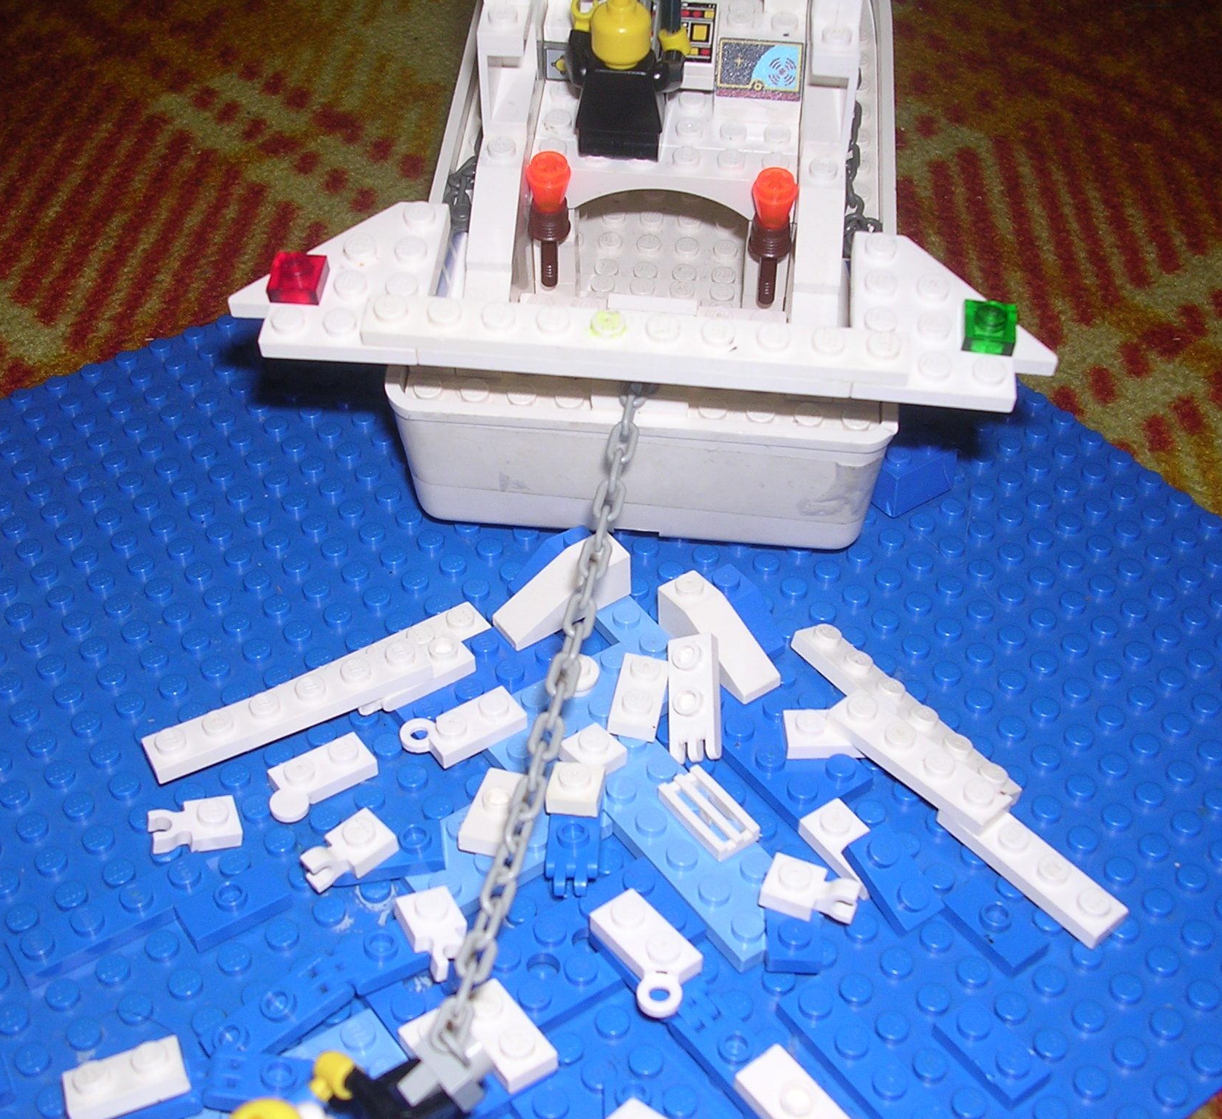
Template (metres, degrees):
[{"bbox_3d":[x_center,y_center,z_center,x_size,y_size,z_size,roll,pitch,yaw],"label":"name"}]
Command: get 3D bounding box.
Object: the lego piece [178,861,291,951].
[{"bbox_3d":[-0.056,0.052,0.246,0.016,0.005,0.008,-25,48,-27],"label":"lego piece"}]

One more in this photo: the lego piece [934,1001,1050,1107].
[{"bbox_3d":[0.055,0.070,0.232,0.008,0.005,0.016,-25,48,-27],"label":"lego piece"}]

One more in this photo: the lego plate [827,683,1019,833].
[{"bbox_3d":[0.049,0.032,0.260,0.008,0.005,0.032,-31,51,-31],"label":"lego plate"}]

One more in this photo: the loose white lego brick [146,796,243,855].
[{"bbox_3d":[-0.065,0.041,0.256,0.014,0.005,0.008,-5,42,-21],"label":"loose white lego brick"}]

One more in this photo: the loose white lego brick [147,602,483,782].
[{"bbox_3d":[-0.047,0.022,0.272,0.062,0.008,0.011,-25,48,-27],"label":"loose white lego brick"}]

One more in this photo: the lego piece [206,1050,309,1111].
[{"bbox_3d":[-0.043,0.070,0.219,0.022,0.005,0.008,6,42,6],"label":"lego piece"}]

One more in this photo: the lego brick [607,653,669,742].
[{"bbox_3d":[0.005,0.022,0.275,0.008,0.005,0.016,10,41,4],"label":"lego brick"}]

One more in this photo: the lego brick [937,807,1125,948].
[{"bbox_3d":[0.066,0.047,0.256,0.008,0.005,0.032,-27,49,-29],"label":"lego brick"}]

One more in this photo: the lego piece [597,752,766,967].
[{"bbox_3d":[0.012,0.043,0.253,0.016,0.005,0.048,-25,48,-26],"label":"lego piece"}]

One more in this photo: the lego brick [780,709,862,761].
[{"bbox_3d":[0.037,0.029,0.275,0.016,0.005,0.008,0,41,-2],"label":"lego brick"}]

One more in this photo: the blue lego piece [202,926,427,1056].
[{"bbox_3d":[-0.039,0.060,0.230,0.041,0.005,0.008,-28,49,-29],"label":"blue lego piece"}]

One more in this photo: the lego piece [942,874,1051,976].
[{"bbox_3d":[0.057,0.054,0.245,0.008,0.005,0.016,-24,47,-26],"label":"lego piece"}]

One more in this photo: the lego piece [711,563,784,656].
[{"bbox_3d":[0.023,0.010,0.291,0.008,0.011,0.016,-25,48,-26],"label":"lego piece"}]

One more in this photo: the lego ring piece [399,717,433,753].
[{"bbox_3d":[-0.031,0.029,0.267,0.006,0.002,0.006,1,42,-1],"label":"lego ring piece"}]

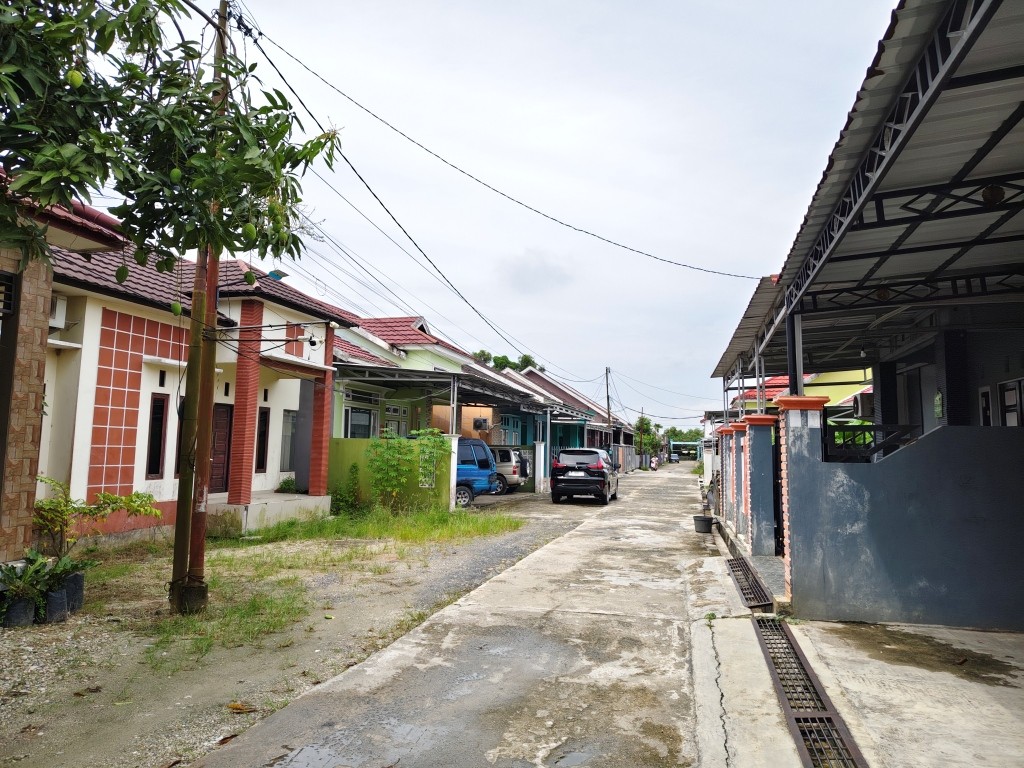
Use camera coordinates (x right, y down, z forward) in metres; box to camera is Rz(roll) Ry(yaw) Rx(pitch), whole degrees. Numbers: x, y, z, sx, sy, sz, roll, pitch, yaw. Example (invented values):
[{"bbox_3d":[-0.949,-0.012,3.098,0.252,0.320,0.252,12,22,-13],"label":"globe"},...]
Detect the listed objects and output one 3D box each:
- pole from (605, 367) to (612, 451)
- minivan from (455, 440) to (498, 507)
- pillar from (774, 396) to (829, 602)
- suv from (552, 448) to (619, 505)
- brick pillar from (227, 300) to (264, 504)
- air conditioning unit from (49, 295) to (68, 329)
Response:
[{"bbox_3d":[6.037,2.294,41.838,0.160,6.740,0.160,-4,-6,14],"label":"pole"},{"bbox_3d":[-2.384,2.467,19.174,4.200,1.860,1.670,0,-6,7],"label":"minivan"},{"bbox_3d":[2.751,1.075,6.449,0.430,1.890,0.430,0,-6,13],"label":"pillar"},{"bbox_3d":[2.426,2.913,22.014,1.750,1.700,4.475,0,-6,14],"label":"suv"},{"bbox_3d":[-4.909,0.319,12.550,0.280,3.730,0.260,-1,-6,15],"label":"brick pillar"},{"bbox_3d":[-7.373,-1.166,10.552,0.280,0.540,0.760,-1,-6,17],"label":"air conditioning unit"}]

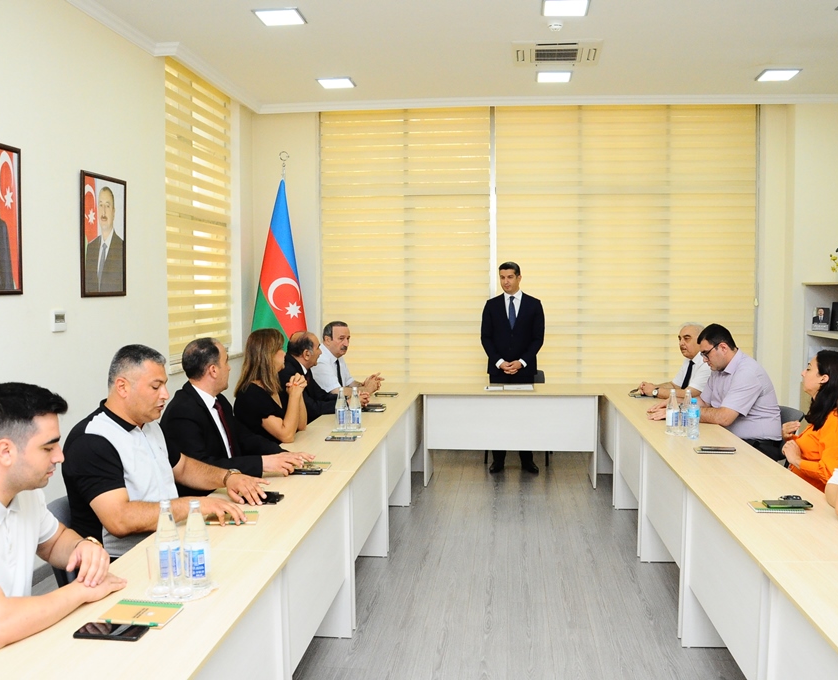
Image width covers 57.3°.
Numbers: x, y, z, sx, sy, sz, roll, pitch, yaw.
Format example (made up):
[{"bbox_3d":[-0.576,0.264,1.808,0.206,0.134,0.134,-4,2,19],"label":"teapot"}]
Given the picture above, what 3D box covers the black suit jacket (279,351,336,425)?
[{"bbox_3d":[-0.733,0.432,5.136,0.500,0.700,0.530,0,4,4],"label":"black suit jacket"}]

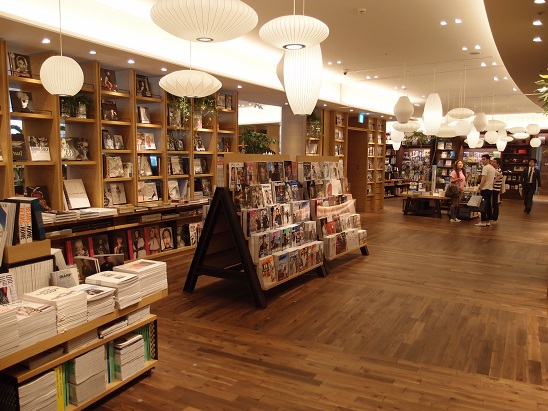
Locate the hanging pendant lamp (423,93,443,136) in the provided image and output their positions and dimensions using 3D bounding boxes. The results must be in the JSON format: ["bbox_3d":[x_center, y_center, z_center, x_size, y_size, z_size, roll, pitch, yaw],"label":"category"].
[{"bbox_3d":[3.292,-1.880,9.150,0.390,0.850,0.390,1,6,0],"label":"hanging pendant lamp"}]

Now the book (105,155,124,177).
[{"bbox_3d":[-2.378,-0.570,6.650,0.030,0.320,0.250,-7,1,32],"label":"book"}]

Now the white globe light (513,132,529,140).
[{"bbox_3d":[7.928,-2.220,14.200,0.530,0.195,0.530,0,6,0],"label":"white globe light"}]

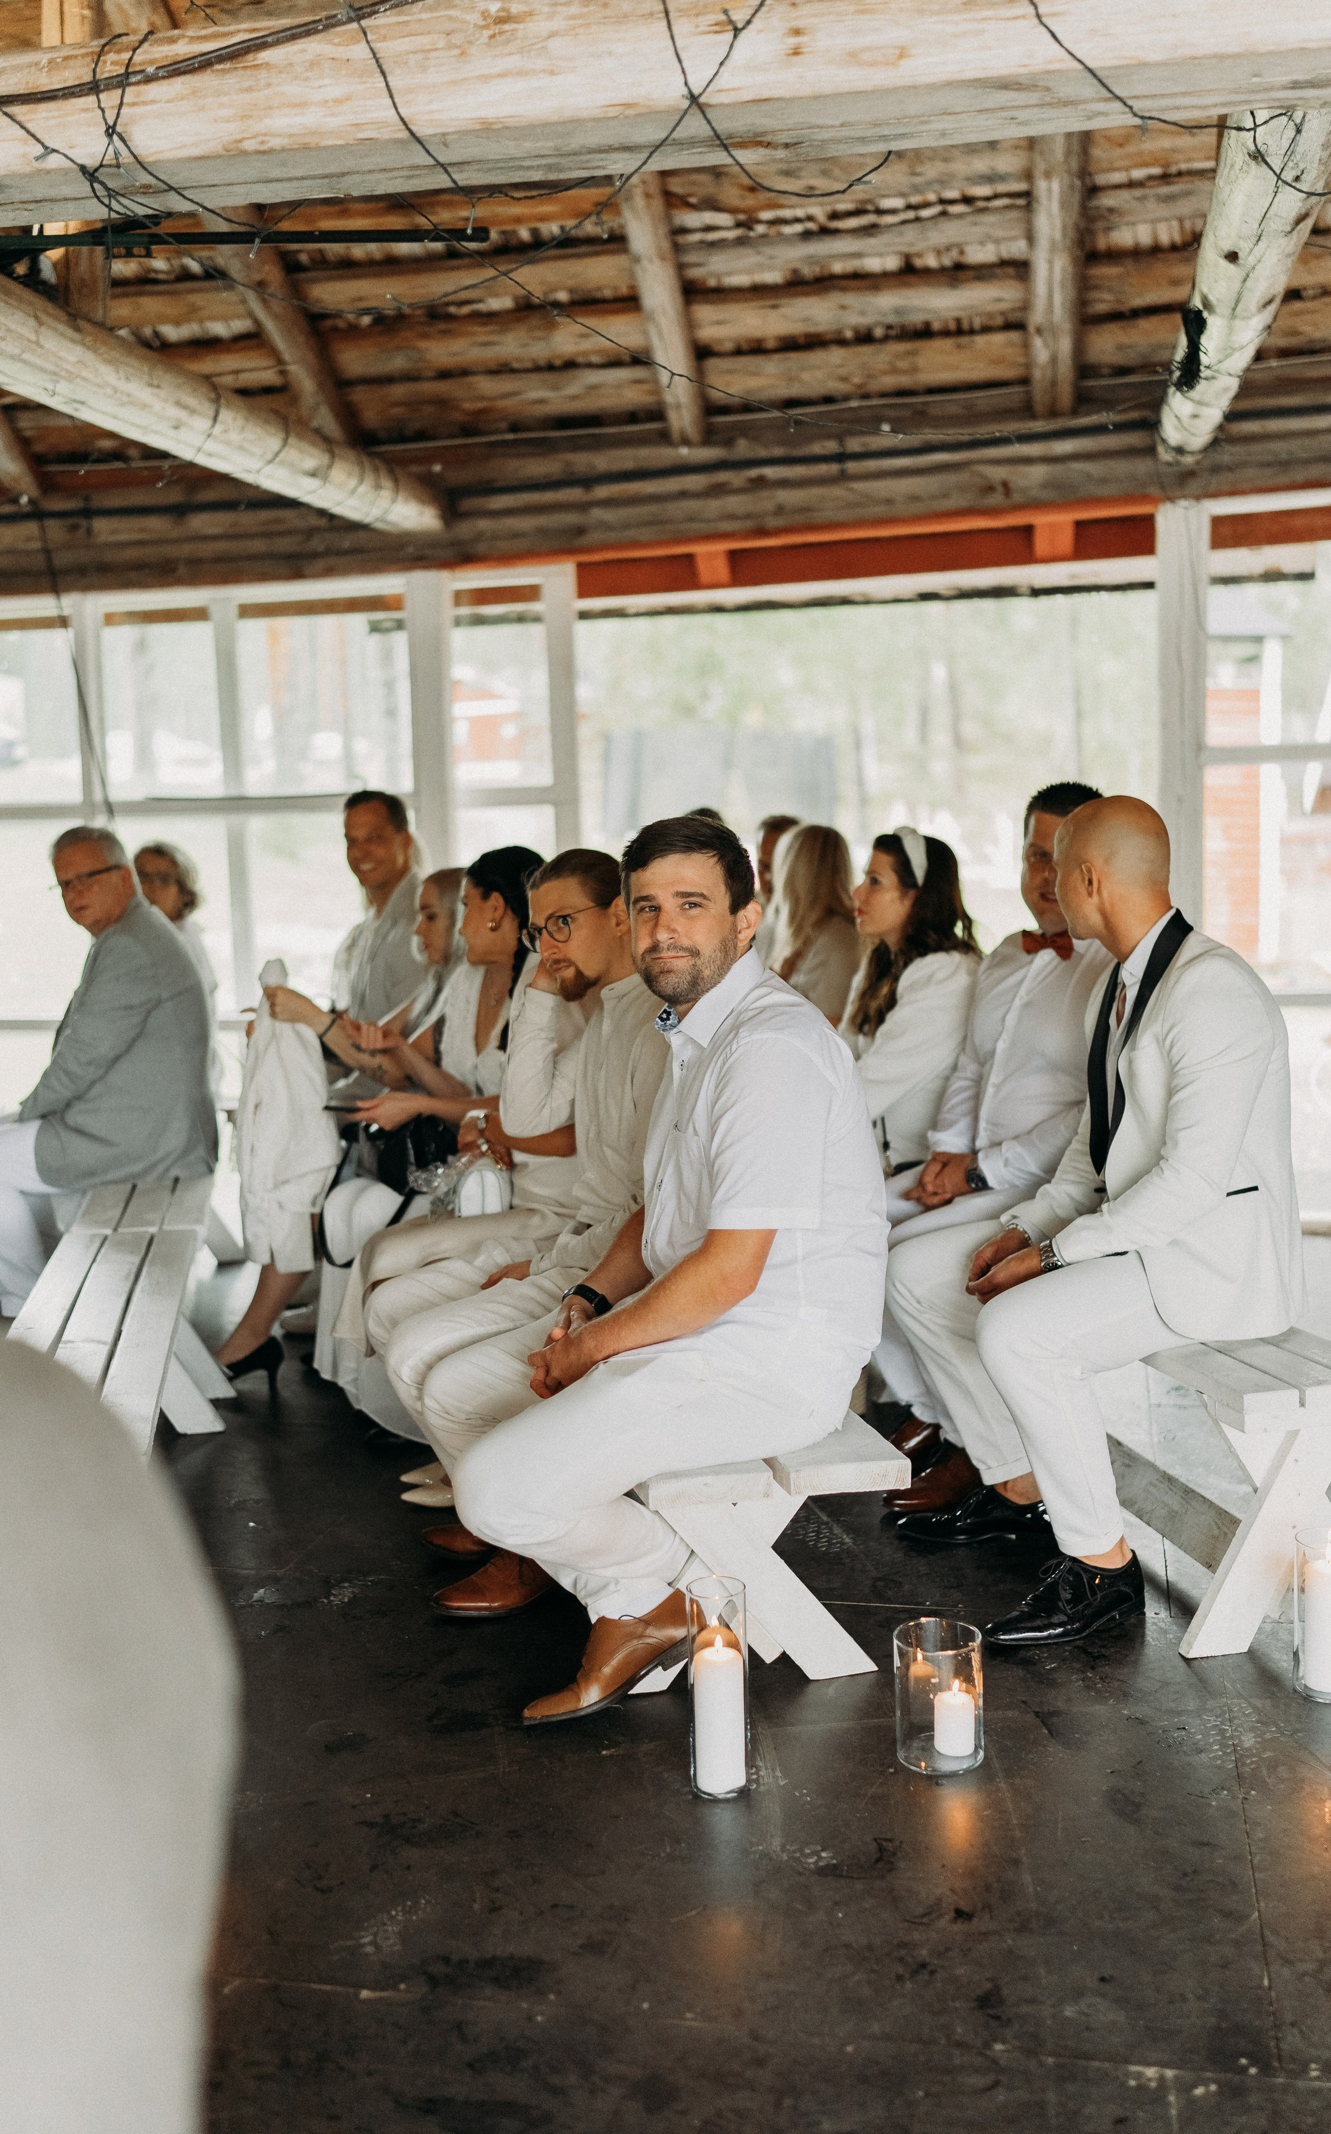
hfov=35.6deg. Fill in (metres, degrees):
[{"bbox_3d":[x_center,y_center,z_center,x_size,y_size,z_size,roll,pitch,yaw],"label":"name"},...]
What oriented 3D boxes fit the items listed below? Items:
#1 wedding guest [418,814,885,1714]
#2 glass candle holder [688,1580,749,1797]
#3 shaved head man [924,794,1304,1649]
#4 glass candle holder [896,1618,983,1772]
[{"bbox_3d":[-0.012,0.250,3.062,0.710,1.230,0.560,-4,6,-20],"label":"wedding guest"},{"bbox_3d":[0.066,0.790,2.639,0.076,0.266,0.076,-2,7,0],"label":"glass candle holder"},{"bbox_3d":[0.709,0.189,3.367,0.670,1.250,0.570,-4,6,-19],"label":"shaved head man"},{"bbox_3d":[0.355,0.815,2.690,0.118,0.160,0.118,-2,6,0],"label":"glass candle holder"}]

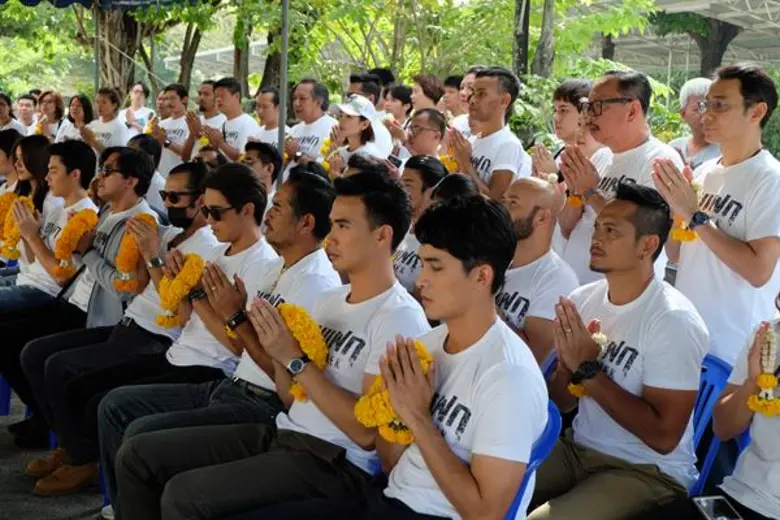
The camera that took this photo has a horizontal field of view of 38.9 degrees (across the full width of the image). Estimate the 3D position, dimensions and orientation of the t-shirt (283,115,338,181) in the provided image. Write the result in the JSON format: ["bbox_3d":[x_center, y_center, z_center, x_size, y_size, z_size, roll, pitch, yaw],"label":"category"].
[{"bbox_3d":[-0.514,-0.635,7.050,0.290,0.600,0.450,-6,11,-42],"label":"t-shirt"}]

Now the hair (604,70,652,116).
[{"bbox_3d":[0.766,-0.535,3.550,0.175,0.155,0.170,-2,9,-22],"label":"hair"}]

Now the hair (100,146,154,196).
[{"bbox_3d":[-1.057,-0.356,4.450,0.215,0.205,0.180,-4,10,-31],"label":"hair"}]

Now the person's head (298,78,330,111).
[{"bbox_3d":[-0.471,-1.019,6.800,0.205,0.200,0.175,-5,10,-37],"label":"person's head"}]

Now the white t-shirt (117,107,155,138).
[{"bbox_3d":[-2.180,-1.045,9.500,0.420,0.580,0.260,5,9,22],"label":"white t-shirt"}]

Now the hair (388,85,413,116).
[{"bbox_3d":[0.061,-1.031,7.100,0.190,0.195,0.170,-5,10,-34],"label":"hair"}]

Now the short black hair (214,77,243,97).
[{"bbox_3d":[-1.140,-1.218,7.800,0.200,0.165,0.180,-7,11,-44],"label":"short black hair"}]

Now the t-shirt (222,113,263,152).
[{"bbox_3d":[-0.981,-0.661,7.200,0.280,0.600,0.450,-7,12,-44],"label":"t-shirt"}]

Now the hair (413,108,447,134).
[{"bbox_3d":[0.216,-0.758,6.050,0.180,0.150,0.170,-5,11,-37],"label":"hair"}]

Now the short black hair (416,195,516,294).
[{"bbox_3d":[0.155,-0.027,2.311,0.225,0.200,0.180,-1,8,-30],"label":"short black hair"}]

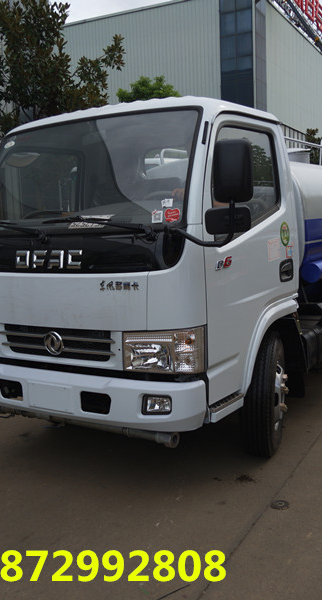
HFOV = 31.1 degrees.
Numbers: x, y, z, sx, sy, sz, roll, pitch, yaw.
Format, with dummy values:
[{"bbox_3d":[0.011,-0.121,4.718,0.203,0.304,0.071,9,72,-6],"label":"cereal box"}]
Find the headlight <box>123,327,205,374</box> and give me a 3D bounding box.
[{"bbox_3d":[0.005,0.255,2.857,0.424,0.232,0.192,2,9,34],"label":"headlight"}]

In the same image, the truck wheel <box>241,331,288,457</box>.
[{"bbox_3d":[0.670,0.603,3.710,0.220,0.780,0.780,0,8,17],"label":"truck wheel"}]

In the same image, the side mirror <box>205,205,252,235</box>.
[{"bbox_3d":[0.307,-0.364,2.626,0.207,0.131,0.081,-1,8,16],"label":"side mirror"}]

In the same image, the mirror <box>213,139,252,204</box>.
[{"bbox_3d":[0.330,-0.584,2.626,0.187,0.303,0.091,-1,8,16],"label":"mirror"}]

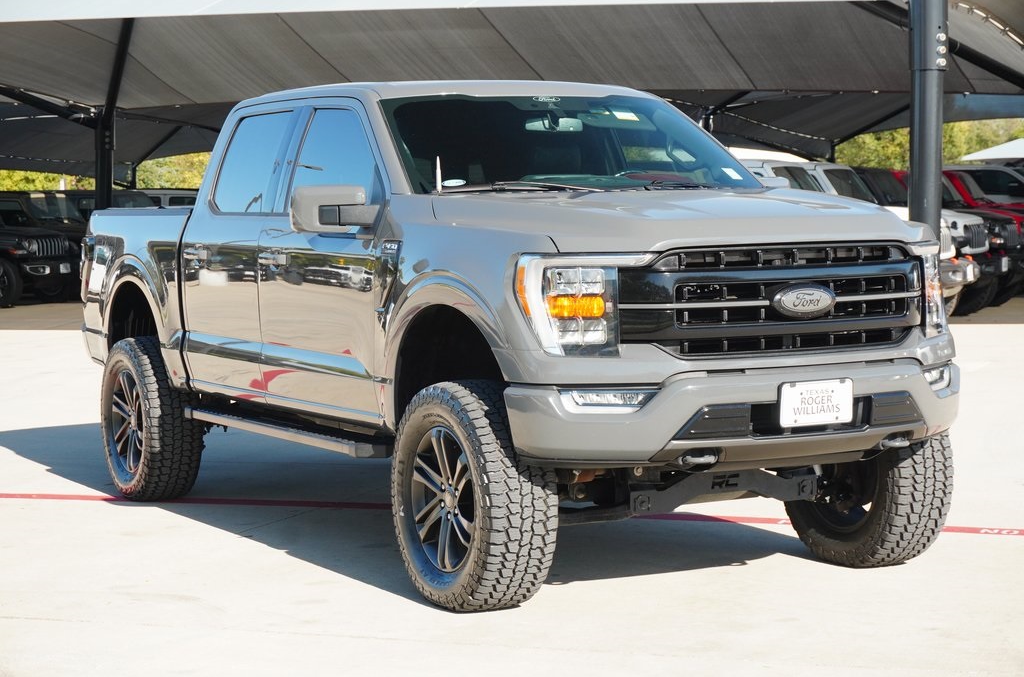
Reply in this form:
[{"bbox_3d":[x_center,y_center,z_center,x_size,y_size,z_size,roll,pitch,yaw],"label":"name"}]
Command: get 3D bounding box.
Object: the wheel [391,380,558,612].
[{"bbox_3d":[-0.144,0.577,7.635,0.312,0.833,0.843,-3,4,-27],"label":"wheel"}]

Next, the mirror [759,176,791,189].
[{"bbox_3d":[1.166,-0.607,9.212,0.265,0.200,0.180,-3,4,-28],"label":"mirror"}]

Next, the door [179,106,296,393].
[{"bbox_3d":[-1.241,-0.404,9.641,0.270,1.345,1.060,-3,4,-28],"label":"door"}]

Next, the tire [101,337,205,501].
[{"bbox_3d":[-1.893,0.414,10.885,0.312,0.833,0.843,-3,4,-28],"label":"tire"}]

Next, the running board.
[{"bbox_3d":[-1.018,0.394,9.197,0.180,0.075,2.050,-3,4,-28],"label":"running board"}]

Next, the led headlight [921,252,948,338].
[{"bbox_3d":[1.580,-0.185,7.883,0.310,0.350,0.310,-3,4,-28],"label":"led headlight"}]

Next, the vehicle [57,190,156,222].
[{"bbox_3d":[-8.200,-2.000,41.800,4.700,1.900,1.900,1,4,33],"label":"vehicle"}]

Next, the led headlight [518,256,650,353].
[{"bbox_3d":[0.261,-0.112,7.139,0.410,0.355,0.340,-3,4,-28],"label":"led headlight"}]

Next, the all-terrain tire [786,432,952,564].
[{"bbox_3d":[1.423,0.501,8.449,0.295,0.846,0.846,-3,4,-28],"label":"all-terrain tire"}]

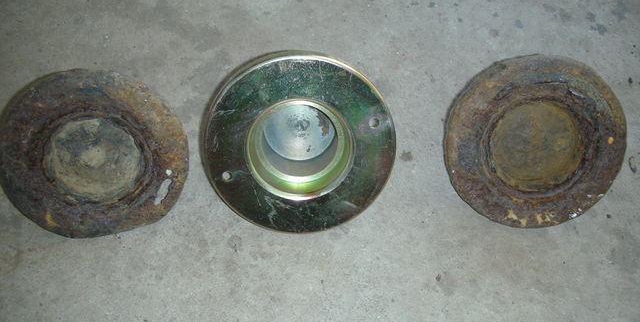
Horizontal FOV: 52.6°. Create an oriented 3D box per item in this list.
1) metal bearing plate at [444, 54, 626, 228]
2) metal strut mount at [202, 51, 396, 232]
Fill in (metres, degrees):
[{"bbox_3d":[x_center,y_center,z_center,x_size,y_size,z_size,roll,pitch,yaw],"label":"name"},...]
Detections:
[{"bbox_3d":[0.178,-0.019,0.550,0.149,0.030,0.149,0,110,-2],"label":"metal bearing plate"},{"bbox_3d":[-0.015,-0.019,0.534,0.150,0.048,0.150,0,110,-2],"label":"metal strut mount"}]

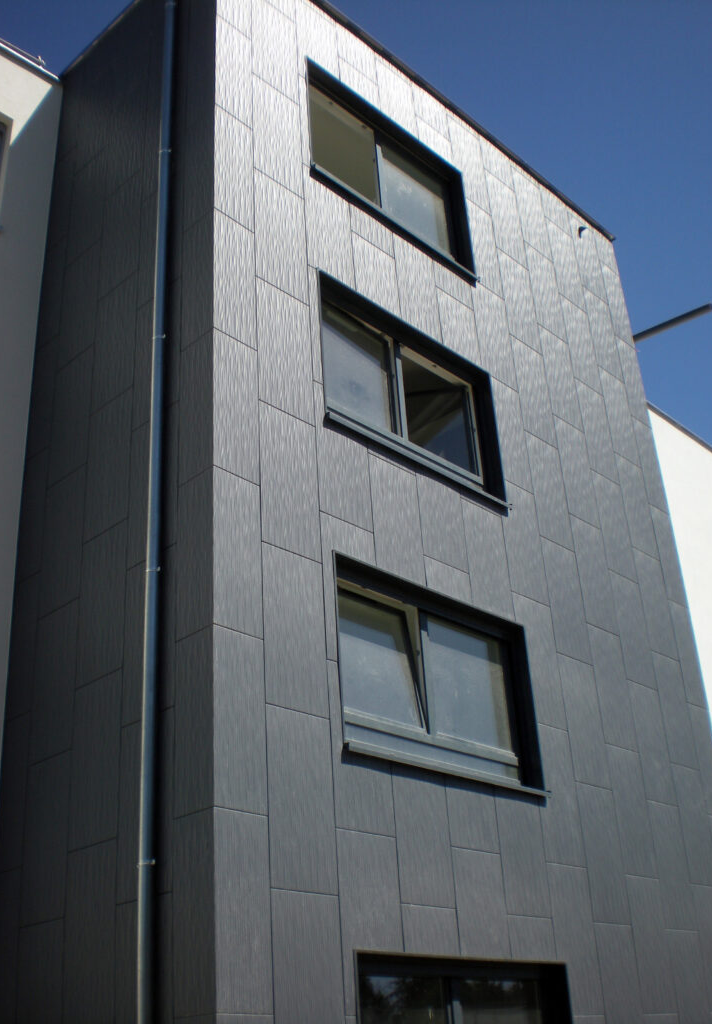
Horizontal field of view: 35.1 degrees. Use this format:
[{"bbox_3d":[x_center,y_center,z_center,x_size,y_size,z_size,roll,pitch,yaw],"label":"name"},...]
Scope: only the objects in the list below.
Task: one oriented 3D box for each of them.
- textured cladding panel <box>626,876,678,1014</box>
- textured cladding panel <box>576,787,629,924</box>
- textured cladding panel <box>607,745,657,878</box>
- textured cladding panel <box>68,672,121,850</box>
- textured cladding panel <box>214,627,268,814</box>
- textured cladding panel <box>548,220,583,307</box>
[{"bbox_3d":[2.617,3.828,9.948,0.020,1.214,0.602,-27,-35,37],"label":"textured cladding panel"},{"bbox_3d":[2.167,3.002,9.883,0.030,1.206,0.605,-26,-35,37],"label":"textured cladding panel"},{"bbox_3d":[2.560,2.790,10.480,0.030,1.206,0.605,-26,-35,37],"label":"textured cladding panel"},{"bbox_3d":[-1.852,1.774,8.043,0.612,1.200,0.020,-26,-34,37],"label":"textured cladding panel"},{"bbox_3d":[-0.761,1.351,7.310,0.020,1.205,0.444,-27,-35,37],"label":"textured cladding panel"},{"bbox_3d":[2.612,-3.062,13.990,0.020,1.214,0.602,-27,-35,37],"label":"textured cladding panel"}]

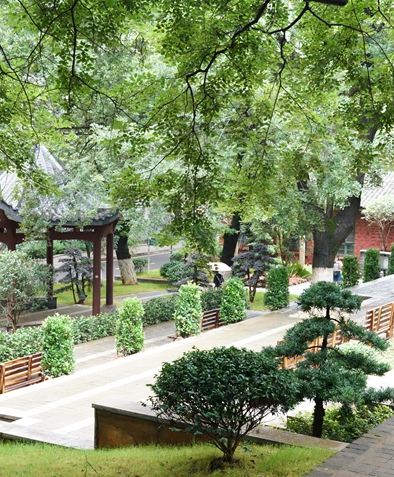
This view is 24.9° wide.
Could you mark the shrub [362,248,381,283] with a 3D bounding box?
[{"bbox_3d":[8.427,1.300,43.000,0.800,1.660,0.800,4,6,32],"label":"shrub"}]

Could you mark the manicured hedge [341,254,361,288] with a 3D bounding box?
[{"bbox_3d":[6.583,1.429,38.359,0.860,1.491,0.860,0,5,0],"label":"manicured hedge"}]

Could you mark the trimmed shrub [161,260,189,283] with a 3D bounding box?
[{"bbox_3d":[-1.033,1.515,41.000,1.300,1.020,1.250,1,5,0],"label":"trimmed shrub"}]

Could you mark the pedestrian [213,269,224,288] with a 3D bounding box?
[{"bbox_3d":[1.035,2.285,42.066,0.400,1.660,0.520,-1,5,-12],"label":"pedestrian"}]

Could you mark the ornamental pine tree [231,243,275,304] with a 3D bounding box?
[{"bbox_3d":[2.492,1.535,38.801,1.863,2.558,1.750,0,5,0],"label":"ornamental pine tree"}]

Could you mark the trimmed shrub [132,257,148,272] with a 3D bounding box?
[{"bbox_3d":[-3.290,1.530,52.036,0.932,0.908,0.930,0,5,0],"label":"trimmed shrub"}]

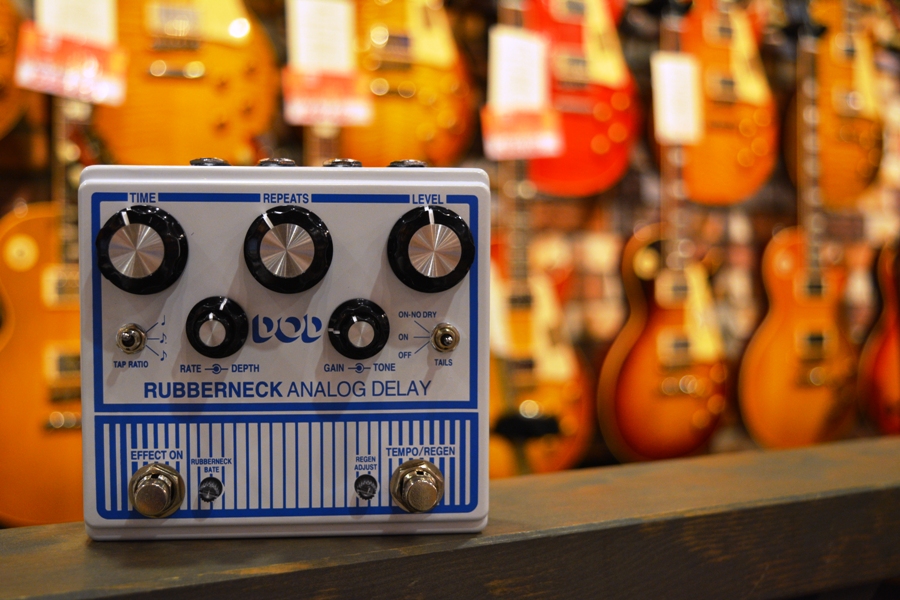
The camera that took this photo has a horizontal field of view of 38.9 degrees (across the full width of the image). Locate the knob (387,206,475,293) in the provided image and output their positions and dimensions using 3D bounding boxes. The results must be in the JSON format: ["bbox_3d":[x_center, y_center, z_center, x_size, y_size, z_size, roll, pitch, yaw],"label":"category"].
[{"bbox_3d":[-0.005,-0.014,0.367,0.026,0.026,0.015,-6,3,-5],"label":"knob"}]

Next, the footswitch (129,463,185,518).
[{"bbox_3d":[-0.092,0.060,0.395,0.018,0.018,0.015,0,3,-6],"label":"footswitch"}]

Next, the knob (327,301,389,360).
[{"bbox_3d":[-0.026,0.009,0.364,0.018,0.018,0.018,3,3,-6],"label":"knob"}]

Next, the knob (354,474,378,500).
[{"bbox_3d":[-0.024,0.055,0.372,0.007,0.007,0.006,18,1,-6],"label":"knob"}]

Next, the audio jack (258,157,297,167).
[{"bbox_3d":[-0.058,-0.046,0.425,0.013,0.005,0.013,0,3,-6],"label":"audio jack"}]

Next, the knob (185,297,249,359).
[{"bbox_3d":[-0.072,0.009,0.391,0.019,0.019,0.021,12,2,-7],"label":"knob"}]

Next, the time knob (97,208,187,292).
[{"bbox_3d":[-0.087,-0.014,0.358,0.026,0.026,0.015,-18,4,-5],"label":"time knob"}]

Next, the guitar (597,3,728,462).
[{"bbox_3d":[0.397,-0.200,2.390,0.335,1.000,0.080,-1,-1,-39],"label":"guitar"}]

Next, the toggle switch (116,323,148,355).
[{"bbox_3d":[-0.099,0.012,0.393,0.010,0.010,0.012,0,3,-6],"label":"toggle switch"}]

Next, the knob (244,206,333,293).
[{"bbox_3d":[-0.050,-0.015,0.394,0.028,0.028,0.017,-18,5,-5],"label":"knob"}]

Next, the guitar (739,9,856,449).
[{"bbox_3d":[0.721,-0.190,2.595,0.330,0.985,0.080,0,-1,-35],"label":"guitar"}]

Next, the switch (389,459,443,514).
[{"bbox_3d":[-0.010,0.060,0.403,0.017,0.017,0.015,0,3,-6],"label":"switch"}]

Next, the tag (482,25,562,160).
[{"bbox_3d":[0.125,-0.358,2.200,0.150,0.227,0.012,-1,2,-34],"label":"tag"}]

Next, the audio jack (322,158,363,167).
[{"bbox_3d":[-0.034,-0.042,0.398,0.013,0.004,0.013,0,3,-6],"label":"audio jack"}]

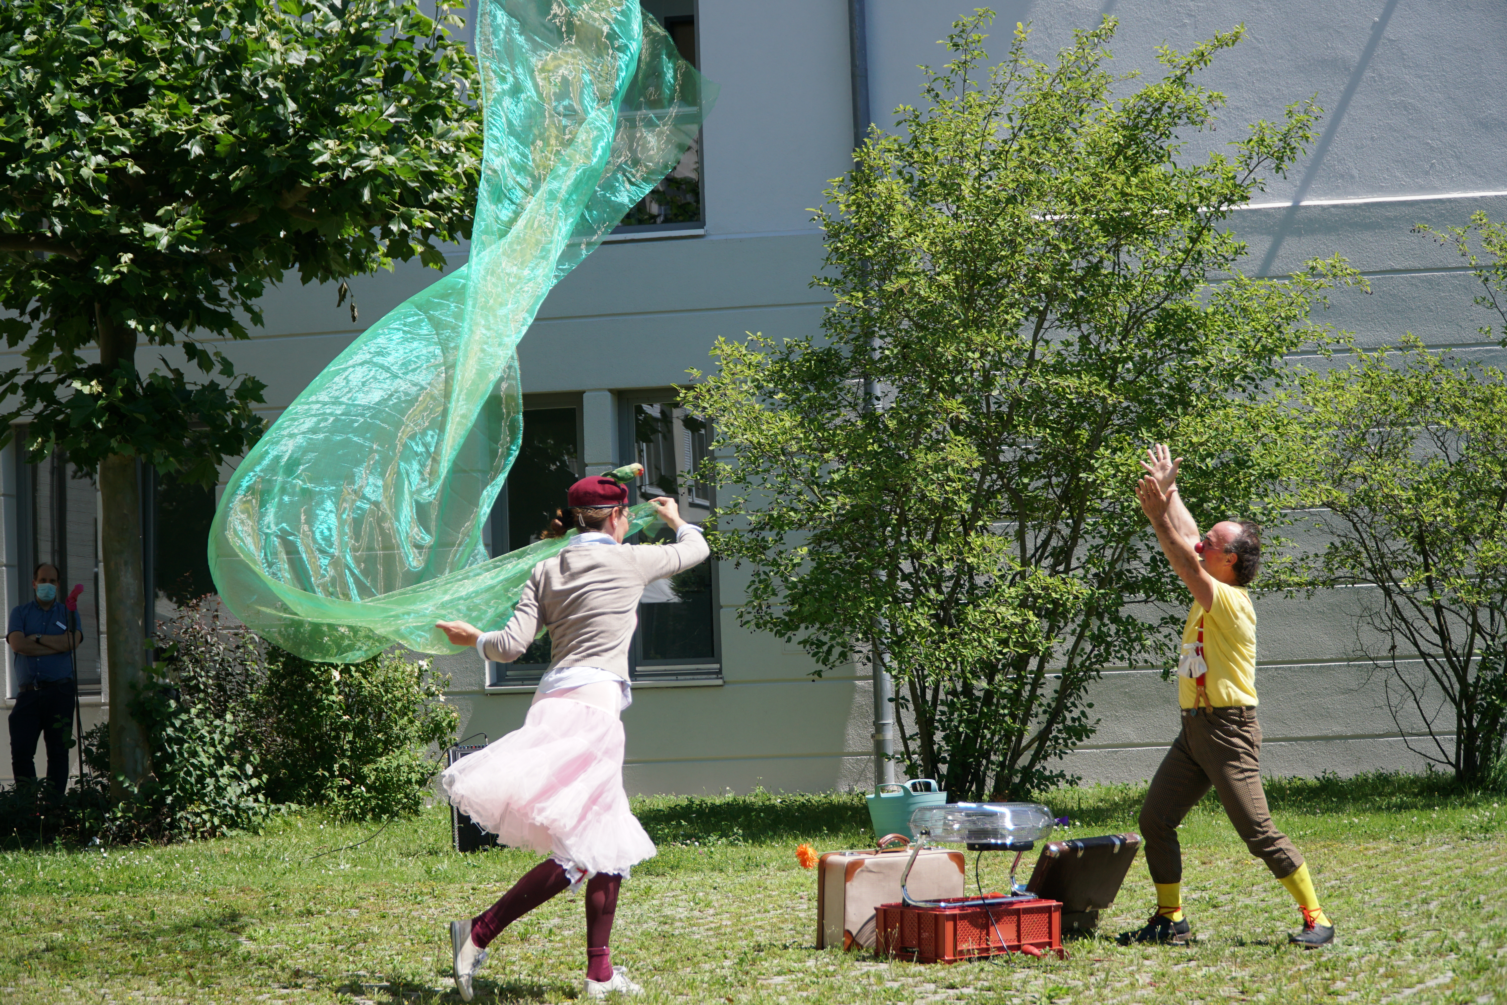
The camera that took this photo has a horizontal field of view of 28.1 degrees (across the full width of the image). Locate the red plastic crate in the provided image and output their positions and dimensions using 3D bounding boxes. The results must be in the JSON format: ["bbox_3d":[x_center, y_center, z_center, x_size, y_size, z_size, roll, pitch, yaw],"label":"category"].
[{"bbox_3d":[0.831,1.643,11.599,0.600,0.195,0.400,1,-5,-38],"label":"red plastic crate"}]

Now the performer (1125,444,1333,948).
[{"bbox_3d":[1.852,0.753,11.750,0.770,1.960,0.530,-2,-4,-6],"label":"performer"}]

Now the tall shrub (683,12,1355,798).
[{"bbox_3d":[1.663,-0.610,18.800,4.150,4.900,3.400,-3,-4,10],"label":"tall shrub"}]

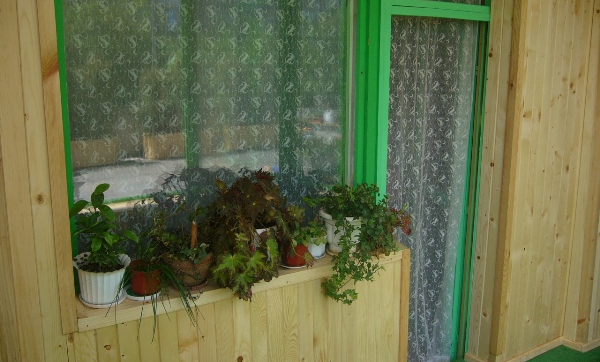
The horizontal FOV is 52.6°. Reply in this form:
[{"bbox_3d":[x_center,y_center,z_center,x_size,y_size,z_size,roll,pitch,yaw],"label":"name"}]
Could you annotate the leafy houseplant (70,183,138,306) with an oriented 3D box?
[{"bbox_3d":[-0.767,0.236,2.385,0.255,0.455,0.240,-6,12,-33],"label":"leafy houseplant"}]

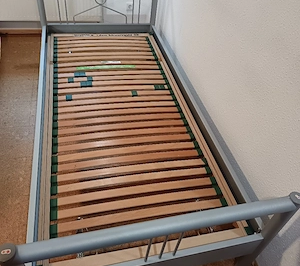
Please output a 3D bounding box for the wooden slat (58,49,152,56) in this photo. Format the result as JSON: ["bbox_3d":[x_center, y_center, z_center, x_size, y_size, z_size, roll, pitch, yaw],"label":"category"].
[{"bbox_3d":[-0.343,-0.625,2.189,0.750,0.022,0.037,-5,47,-14],"label":"wooden slat"}]

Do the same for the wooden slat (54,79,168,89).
[{"bbox_3d":[-0.255,-0.345,1.925,0.750,0.022,0.037,-5,47,-14],"label":"wooden slat"}]

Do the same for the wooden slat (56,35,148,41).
[{"bbox_3d":[-0.399,-0.805,2.358,0.750,0.022,0.037,-5,47,-14],"label":"wooden slat"}]

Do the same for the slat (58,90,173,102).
[{"bbox_3d":[-0.227,-0.257,1.843,0.750,0.022,0.037,-5,47,-14],"label":"slat"}]

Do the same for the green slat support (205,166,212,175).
[{"bbox_3d":[0.314,0.200,1.473,0.036,0.025,0.055,-5,46,-14],"label":"green slat support"}]

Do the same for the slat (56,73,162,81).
[{"bbox_3d":[-0.269,-0.389,1.967,0.750,0.022,0.037,-5,47,-14],"label":"slat"}]

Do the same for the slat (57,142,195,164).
[{"bbox_3d":[-0.108,0.098,1.498,0.765,0.021,0.038,-5,46,-14],"label":"slat"}]

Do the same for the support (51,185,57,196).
[{"bbox_3d":[-0.443,0.266,1.283,0.036,0.025,0.055,-5,46,-14],"label":"support"}]

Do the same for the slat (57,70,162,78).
[{"bbox_3d":[-0.278,-0.430,2.006,0.765,0.021,0.038,-5,46,-14],"label":"slat"}]

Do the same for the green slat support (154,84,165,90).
[{"bbox_3d":[0.067,-0.324,1.949,0.073,0.018,0.046,-5,46,-14],"label":"green slat support"}]

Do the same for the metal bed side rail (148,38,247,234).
[{"bbox_3d":[0.220,-0.207,1.902,0.042,0.060,1.950,-5,46,-14],"label":"metal bed side rail"}]

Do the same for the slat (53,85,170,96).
[{"bbox_3d":[-0.241,-0.301,1.885,0.750,0.022,0.037,-5,47,-14],"label":"slat"}]

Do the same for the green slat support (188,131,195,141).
[{"bbox_3d":[0.252,0.022,1.643,0.036,0.025,0.055,-5,46,-14],"label":"green slat support"}]

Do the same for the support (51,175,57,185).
[{"bbox_3d":[-0.456,0.226,1.321,0.036,0.025,0.055,-5,46,-14],"label":"support"}]

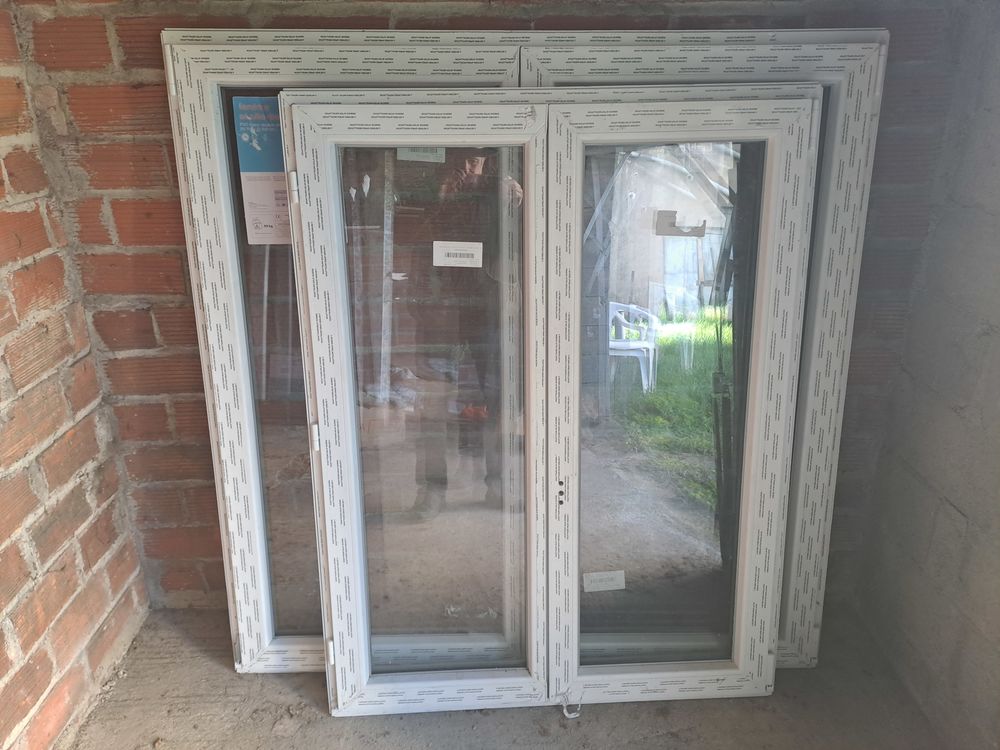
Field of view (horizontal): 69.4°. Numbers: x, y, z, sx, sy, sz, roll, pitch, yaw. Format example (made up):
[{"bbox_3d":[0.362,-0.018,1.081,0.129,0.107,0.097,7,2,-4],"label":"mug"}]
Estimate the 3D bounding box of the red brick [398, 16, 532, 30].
[{"bbox_3d":[-0.072,-0.694,1.511,0.268,0.094,0.120,-1,21,0],"label":"red brick"}]

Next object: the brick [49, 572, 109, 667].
[{"bbox_3d":[-1.002,0.544,1.628,0.120,0.092,0.222,-1,21,0],"label":"brick"}]

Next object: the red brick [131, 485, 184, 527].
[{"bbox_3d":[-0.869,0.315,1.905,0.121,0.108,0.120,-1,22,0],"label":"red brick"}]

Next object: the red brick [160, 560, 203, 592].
[{"bbox_3d":[-0.845,0.510,1.970,0.112,0.097,0.120,-1,22,-1],"label":"red brick"}]

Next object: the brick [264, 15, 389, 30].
[{"bbox_3d":[-0.348,-0.690,1.512,0.251,0.102,0.120,-1,22,-1],"label":"brick"}]

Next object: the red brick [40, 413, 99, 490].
[{"bbox_3d":[-1.014,0.182,1.613,0.120,0.088,0.214,-1,22,0],"label":"red brick"}]

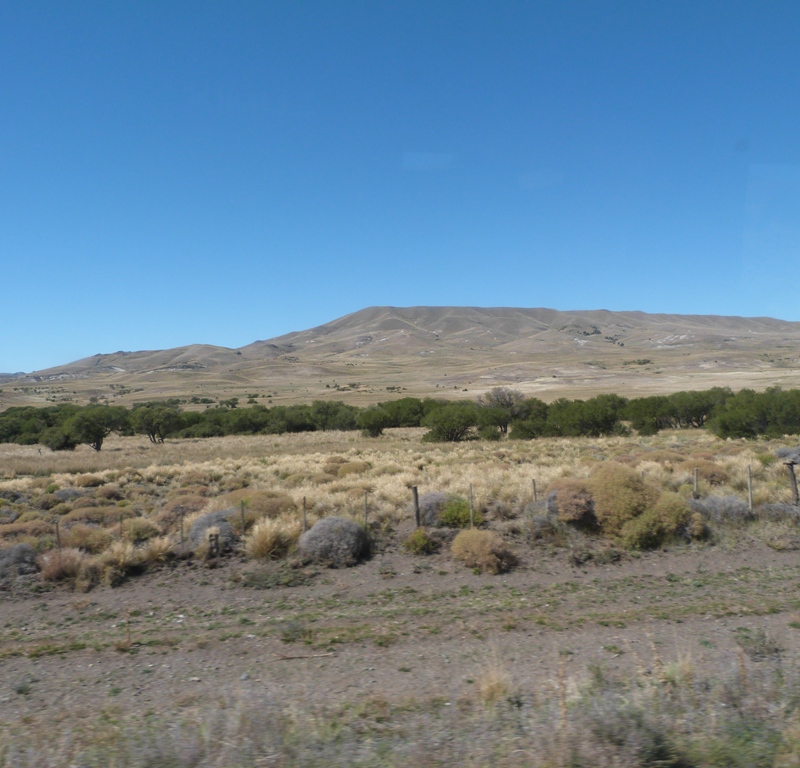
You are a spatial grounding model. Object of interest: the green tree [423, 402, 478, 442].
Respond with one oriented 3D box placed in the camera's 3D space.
[{"bbox_3d":[4.712,3.592,69.000,5.225,3.732,4.703,-1,-1,0],"label":"green tree"}]

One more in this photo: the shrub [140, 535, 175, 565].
[{"bbox_3d":[-5.842,3.971,17.866,0.810,0.670,0.740,-3,-1,0],"label":"shrub"}]

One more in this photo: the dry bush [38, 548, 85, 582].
[{"bbox_3d":[-7.653,4.075,16.755,1.020,0.690,0.940,-3,-1,0],"label":"dry bush"}]

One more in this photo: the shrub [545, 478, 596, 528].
[{"bbox_3d":[4.638,3.262,20.355,1.431,1.321,1.288,-1,-1,0],"label":"shrub"}]

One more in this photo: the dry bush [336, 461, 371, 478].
[{"bbox_3d":[-2.147,3.981,34.158,1.571,0.898,1.413,-1,-1,0],"label":"dry bush"}]

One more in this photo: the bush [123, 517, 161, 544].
[{"bbox_3d":[-7.585,4.284,21.700,1.120,0.646,1.000,-3,-1,-20],"label":"bush"}]

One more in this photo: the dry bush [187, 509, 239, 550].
[{"bbox_3d":[-4.541,3.608,18.009,1.315,1.157,1.184,-1,-1,0],"label":"dry bush"}]

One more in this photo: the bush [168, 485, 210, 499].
[{"bbox_3d":[-8.091,4.152,28.425,1.614,0.581,1.453,-1,-1,0],"label":"bush"}]

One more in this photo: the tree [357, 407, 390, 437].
[{"bbox_3d":[-2.580,3.651,72.000,3.300,2.921,3.100,-3,-1,-2],"label":"tree"}]

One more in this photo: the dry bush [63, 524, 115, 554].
[{"bbox_3d":[-8.572,4.275,20.395,1.410,0.800,1.190,-3,-1,0],"label":"dry bush"}]

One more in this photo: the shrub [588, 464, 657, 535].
[{"bbox_3d":[5.773,2.886,19.100,1.850,1.692,1.700,-3,-1,16],"label":"shrub"}]

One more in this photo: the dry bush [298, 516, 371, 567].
[{"bbox_3d":[-1.448,3.485,16.635,1.590,1.010,1.460,-3,-1,0],"label":"dry bush"}]

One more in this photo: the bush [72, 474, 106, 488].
[{"bbox_3d":[-15.535,4.866,37.000,1.700,0.625,1.400,-3,-1,-23],"label":"bush"}]

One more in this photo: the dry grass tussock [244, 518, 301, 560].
[{"bbox_3d":[-2.921,3.562,16.940,1.283,0.962,1.155,-1,-1,0],"label":"dry grass tussock"}]

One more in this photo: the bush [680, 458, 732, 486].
[{"bbox_3d":[10.948,3.136,26.500,1.800,0.860,1.500,-3,-1,22],"label":"bush"}]

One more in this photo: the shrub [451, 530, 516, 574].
[{"bbox_3d":[1.712,3.454,15.159,1.353,0.902,1.218,-1,-1,0],"label":"shrub"}]

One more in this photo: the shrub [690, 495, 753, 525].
[{"bbox_3d":[8.548,3.247,19.600,1.700,0.610,1.200,-3,-1,23],"label":"shrub"}]

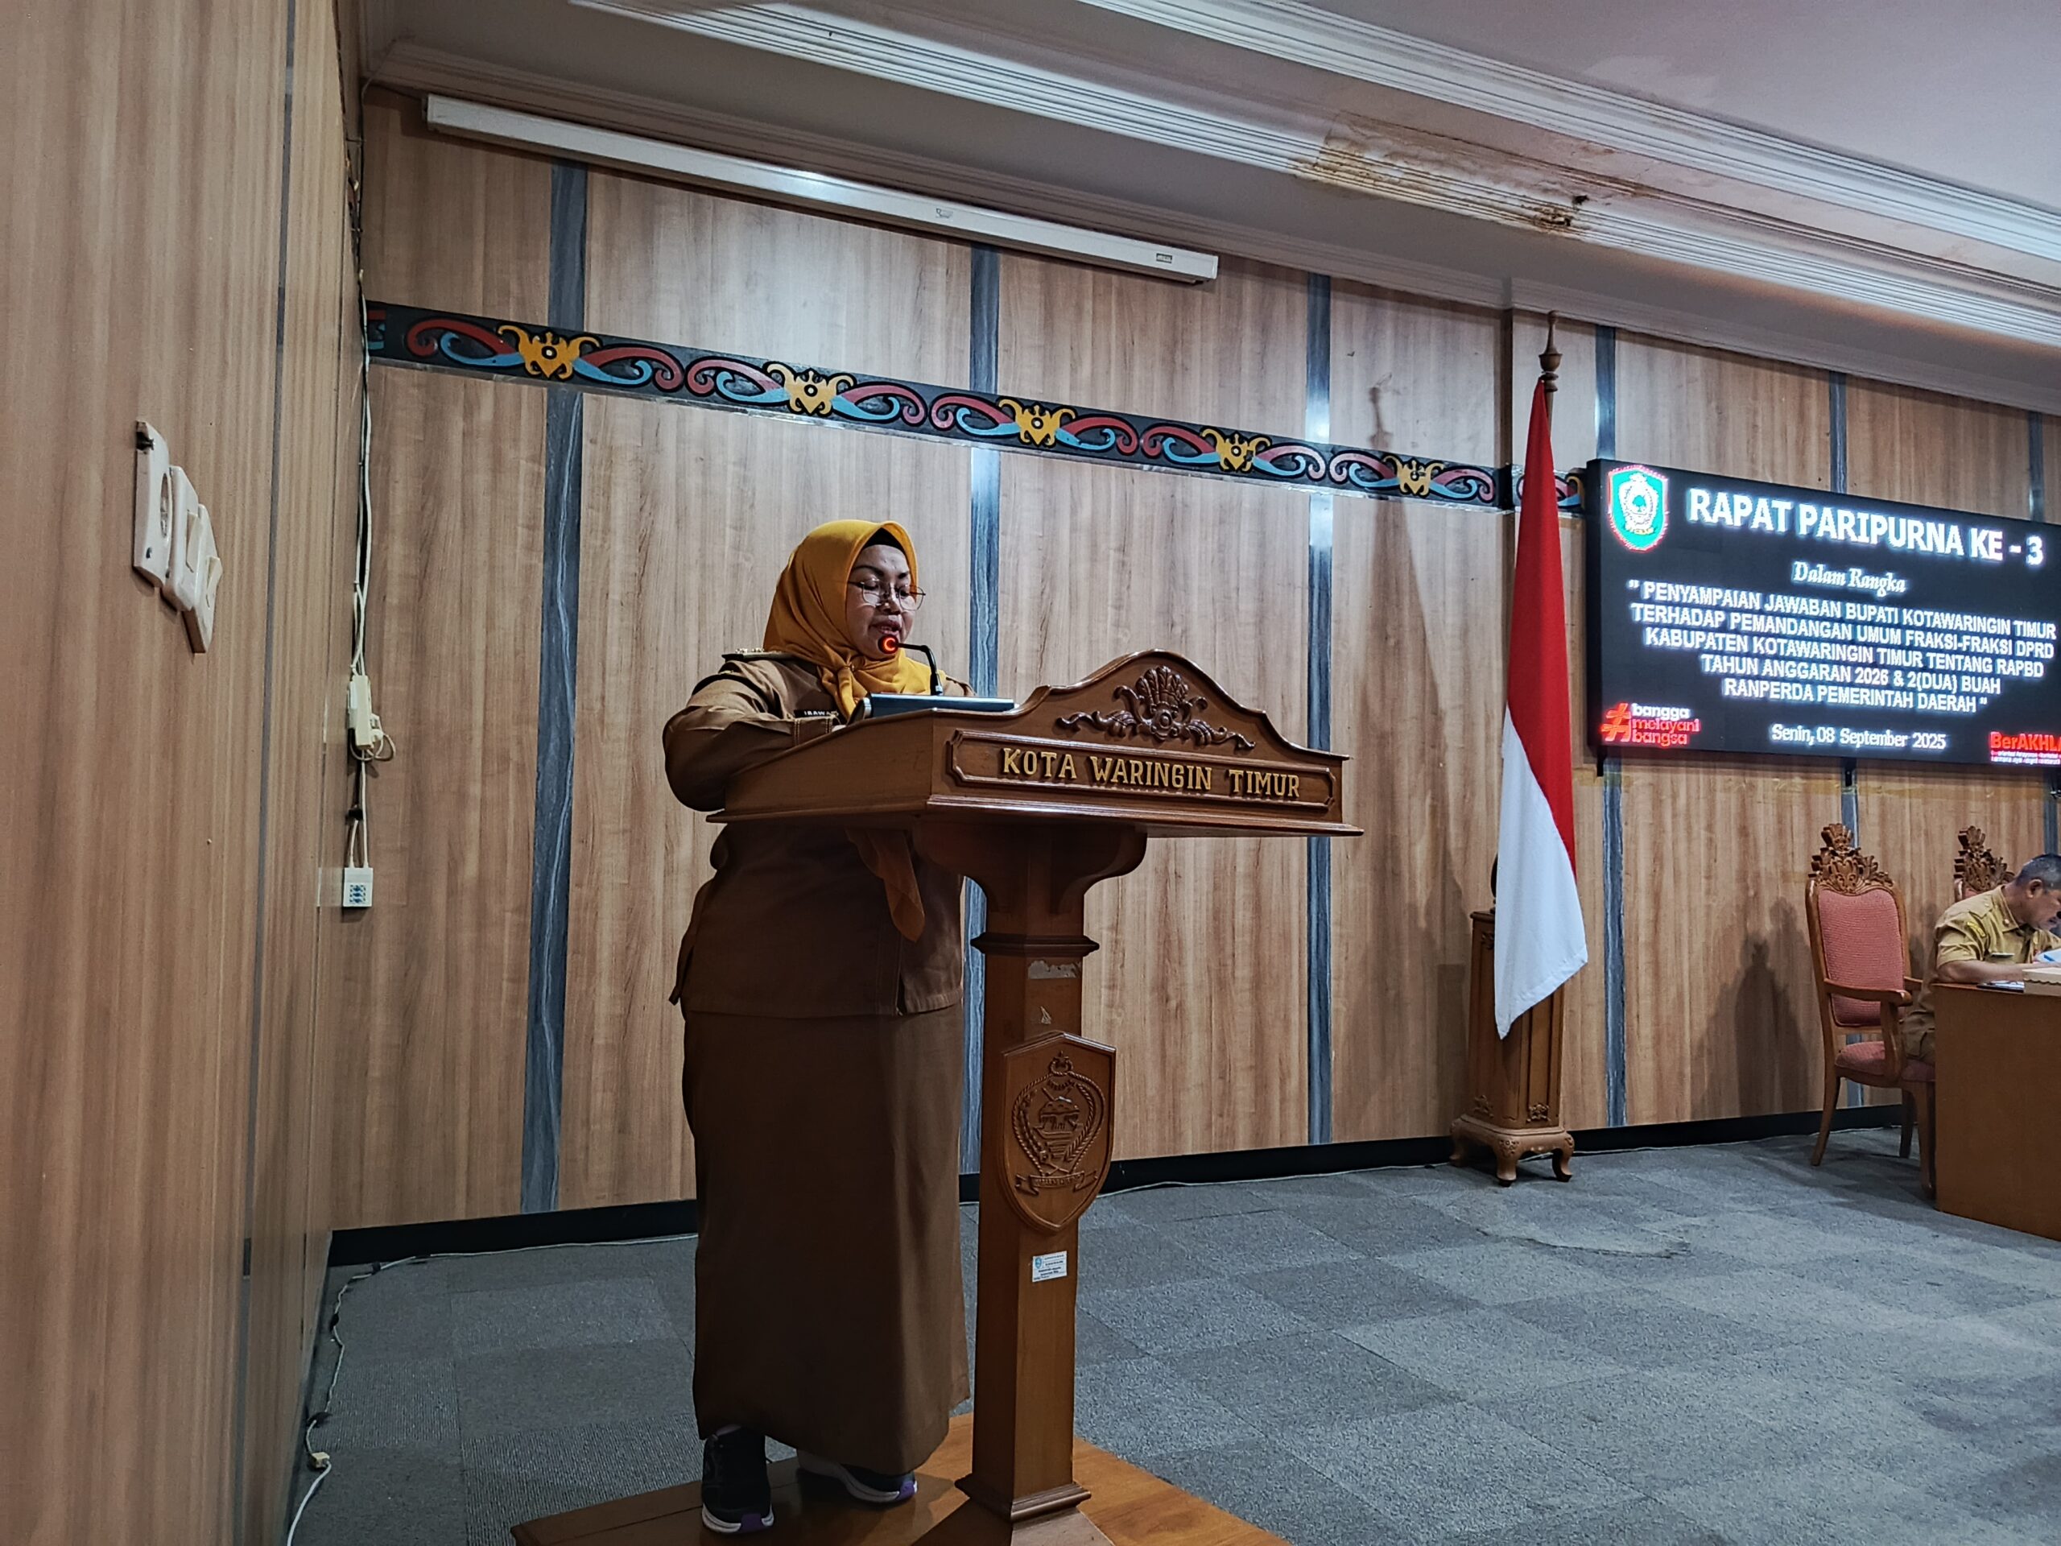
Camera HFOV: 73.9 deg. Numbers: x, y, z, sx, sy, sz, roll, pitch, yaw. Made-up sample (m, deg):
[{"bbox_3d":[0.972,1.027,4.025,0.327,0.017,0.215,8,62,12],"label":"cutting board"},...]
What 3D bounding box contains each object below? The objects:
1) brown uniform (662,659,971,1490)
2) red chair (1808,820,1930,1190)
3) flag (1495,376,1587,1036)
[{"bbox_3d":[-0.335,0.447,2.220,0.540,1.300,0.430,4,-6,-45],"label":"brown uniform"},{"bbox_3d":[3.285,0.825,5.030,0.580,1.310,0.600,2,-4,-20],"label":"red chair"},{"bbox_3d":[1.820,-0.240,4.900,0.300,2.360,0.210,2,-4,-22],"label":"flag"}]

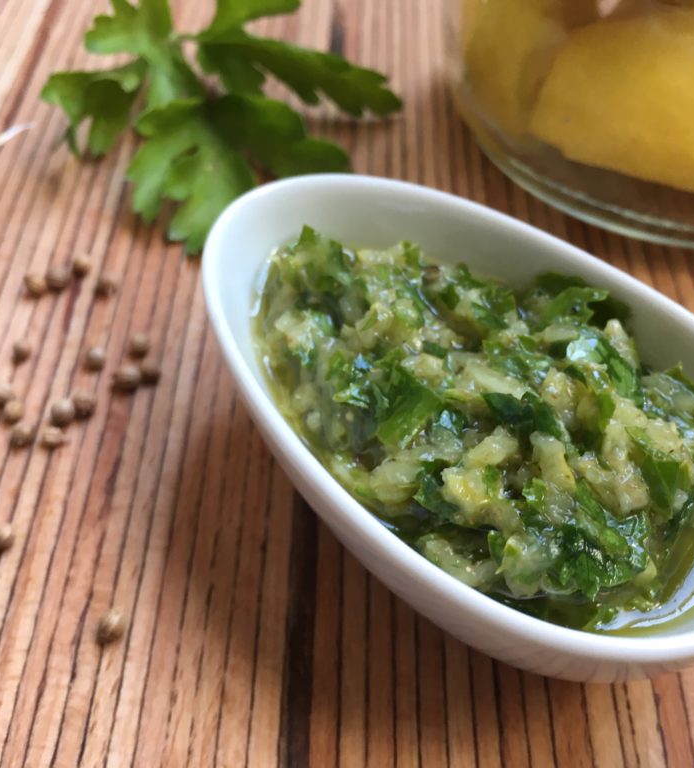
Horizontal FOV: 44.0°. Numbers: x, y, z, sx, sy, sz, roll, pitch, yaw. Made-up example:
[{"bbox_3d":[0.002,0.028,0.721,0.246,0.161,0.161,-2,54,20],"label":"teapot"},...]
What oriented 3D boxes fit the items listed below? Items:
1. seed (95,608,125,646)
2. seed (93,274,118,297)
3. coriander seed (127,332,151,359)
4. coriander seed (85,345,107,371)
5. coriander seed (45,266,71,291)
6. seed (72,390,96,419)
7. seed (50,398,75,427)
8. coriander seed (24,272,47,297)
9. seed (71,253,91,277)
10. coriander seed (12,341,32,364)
[{"bbox_3d":[-0.037,0.038,0.134,0.004,0.004,0.005,0,53,2],"label":"seed"},{"bbox_3d":[-0.050,-0.021,0.178,0.004,0.004,0.004,0,53,2],"label":"seed"},{"bbox_3d":[-0.041,-0.008,0.168,0.004,0.004,0.004,0,53,2],"label":"coriander seed"},{"bbox_3d":[-0.044,-0.005,0.152,0.004,0.004,0.004,1,53,1],"label":"coriander seed"},{"bbox_3d":[-0.060,-0.022,0.179,0.004,0.004,0.005,0,53,2],"label":"coriander seed"},{"bbox_3d":[-0.045,0.004,0.146,0.004,0.004,0.004,1,53,1],"label":"seed"},{"bbox_3d":[-0.048,0.005,0.145,0.004,0.004,0.004,1,53,1],"label":"seed"},{"bbox_3d":[-0.059,-0.019,0.163,0.004,0.004,0.004,1,53,1],"label":"coriander seed"},{"bbox_3d":[-0.055,-0.025,0.176,0.004,0.004,0.004,0,52,2],"label":"seed"},{"bbox_3d":[-0.064,-0.006,0.167,0.004,0.004,0.004,0,53,2],"label":"coriander seed"}]

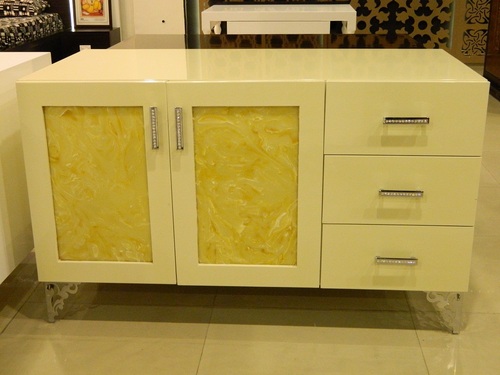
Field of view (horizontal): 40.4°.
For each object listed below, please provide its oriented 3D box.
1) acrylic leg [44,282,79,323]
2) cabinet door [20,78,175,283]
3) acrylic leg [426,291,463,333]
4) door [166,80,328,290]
[{"bbox_3d":[-0.544,0.333,1.995,0.098,0.142,0.034,1,19,4],"label":"acrylic leg"},{"bbox_3d":[-0.408,0.001,1.848,0.398,0.580,0.040,1,19,4],"label":"cabinet door"},{"bbox_3d":[0.549,0.348,1.925,0.098,0.144,0.034,1,19,4],"label":"acrylic leg"},{"bbox_3d":[-0.007,0.006,1.822,0.406,0.580,0.040,1,19,4],"label":"door"}]

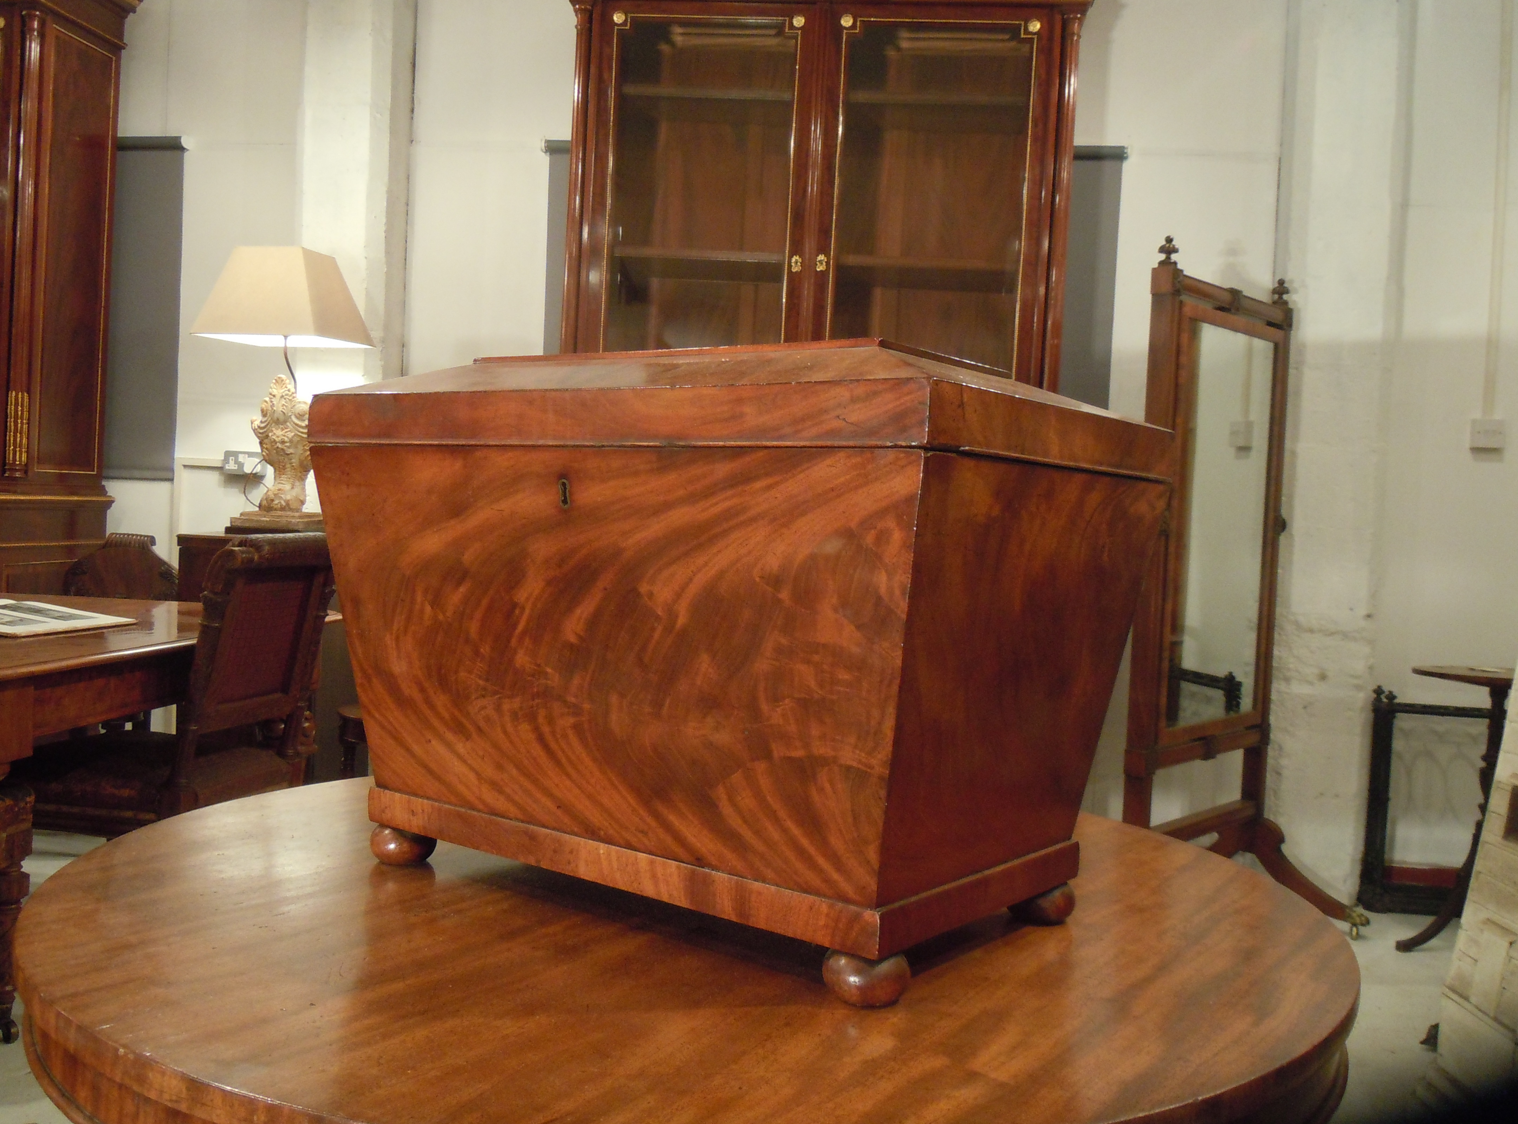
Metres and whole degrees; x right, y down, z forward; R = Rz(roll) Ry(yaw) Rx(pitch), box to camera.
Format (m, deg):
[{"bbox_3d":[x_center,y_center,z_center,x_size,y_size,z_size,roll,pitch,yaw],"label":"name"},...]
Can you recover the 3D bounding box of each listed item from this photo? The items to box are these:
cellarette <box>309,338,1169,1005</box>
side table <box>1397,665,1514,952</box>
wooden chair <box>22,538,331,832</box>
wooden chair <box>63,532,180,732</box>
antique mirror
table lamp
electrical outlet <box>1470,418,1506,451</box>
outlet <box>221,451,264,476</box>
[{"bbox_3d":[-0.037,0.069,1.293,0.712,0.516,0.461,4,2,37],"label":"cellarette"},{"bbox_3d":[2.081,0.693,3.730,0.490,0.760,0.490,3,2,0],"label":"side table"},{"bbox_3d":[-1.400,0.429,3.123,0.590,1.000,0.500,3,2,10],"label":"wooden chair"},{"bbox_3d":[-1.965,0.398,4.042,0.430,0.960,0.480,3,2,-5],"label":"wooden chair"},{"bbox_3d":[1.262,0.101,3.667,0.650,1.870,0.730,4,2,44],"label":"antique mirror"},{"bbox_3d":[-1.536,-0.562,4.257,0.430,0.920,0.270,3,2,9],"label":"table lamp"},{"bbox_3d":[2.222,-0.390,4.001,0.088,0.088,0.042,3,2,7],"label":"electrical outlet"},{"bbox_3d":[-1.802,-0.345,4.612,0.148,0.088,0.042,3,2,7],"label":"outlet"}]

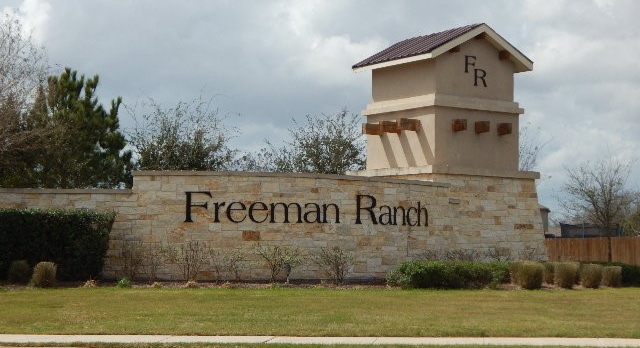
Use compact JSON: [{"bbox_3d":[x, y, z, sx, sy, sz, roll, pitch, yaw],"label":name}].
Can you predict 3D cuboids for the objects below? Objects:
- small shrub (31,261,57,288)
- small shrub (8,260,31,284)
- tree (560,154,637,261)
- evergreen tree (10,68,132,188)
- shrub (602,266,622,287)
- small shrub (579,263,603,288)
[{"bbox_3d":[-6.614,2.418,27.000,0.610,0.646,0.610,1,-4,0],"label":"small shrub"},{"bbox_3d":[-8.341,2.725,31.200,0.664,0.664,0.631,0,-4,0],"label":"small shrub"},{"bbox_3d":[12.391,1.729,50.000,3.369,5.098,3.369,1,-4,0],"label":"tree"},{"bbox_3d":[-9.289,-0.071,42.086,4.543,7.793,4.180,0,-4,0],"label":"evergreen tree"},{"bbox_3d":[7.929,2.788,30.600,0.600,0.556,0.600,1,-4,0],"label":"shrub"},{"bbox_3d":[7.041,2.650,29.300,0.598,0.649,0.598,1,-4,0],"label":"small shrub"}]

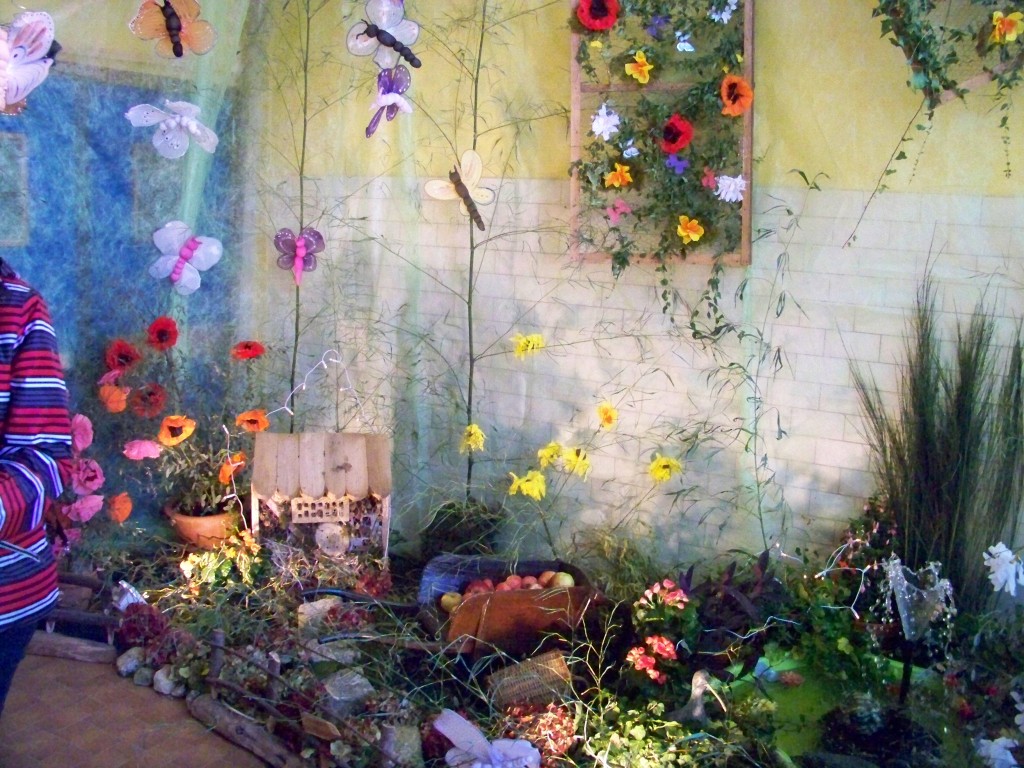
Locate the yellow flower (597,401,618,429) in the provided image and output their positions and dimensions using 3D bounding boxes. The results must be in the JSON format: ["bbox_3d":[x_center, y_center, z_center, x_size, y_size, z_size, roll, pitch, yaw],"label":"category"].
[{"bbox_3d":[0.357,0.114,3.650,0.085,0.103,0.070,-1,5,-18],"label":"yellow flower"}]

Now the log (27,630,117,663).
[{"bbox_3d":[-1.620,0.955,3.550,0.420,0.075,0.080,2,5,14],"label":"log"}]

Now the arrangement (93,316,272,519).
[{"bbox_3d":[-1.380,0.132,4.100,0.680,0.770,0.520,0,12,-12],"label":"arrangement"}]

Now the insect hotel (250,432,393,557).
[{"bbox_3d":[-0.769,0.455,3.950,0.560,0.500,0.260,1,12,-6],"label":"insect hotel"}]

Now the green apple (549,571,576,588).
[{"bbox_3d":[0.178,0.693,3.400,0.077,0.070,0.077,2,11,0],"label":"green apple"}]

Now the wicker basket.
[{"bbox_3d":[0.058,0.929,3.050,0.250,0.130,0.160,-4,13,-27],"label":"wicker basket"}]

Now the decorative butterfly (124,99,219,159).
[{"bbox_3d":[-1.099,-0.821,3.150,0.270,0.120,0.220,2,41,-2],"label":"decorative butterfly"}]

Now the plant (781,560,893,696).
[{"bbox_3d":[1.064,0.801,3.200,0.360,0.430,0.340,1,5,0],"label":"plant"}]

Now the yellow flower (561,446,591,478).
[{"bbox_3d":[0.250,0.310,3.850,0.115,0.120,0.085,2,11,0],"label":"yellow flower"}]

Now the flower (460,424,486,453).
[{"bbox_3d":[-0.162,0.229,4.100,0.105,0.115,0.085,2,11,0],"label":"flower"}]

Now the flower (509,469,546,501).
[{"bbox_3d":[0.060,0.391,3.800,0.140,0.120,0.100,3,12,5],"label":"flower"}]

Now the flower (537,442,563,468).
[{"bbox_3d":[0.138,0.260,3.600,0.095,0.100,0.085,-1,5,-15],"label":"flower"}]

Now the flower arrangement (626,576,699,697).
[{"bbox_3d":[0.479,0.815,3.150,0.225,0.360,0.220,1,5,0],"label":"flower arrangement"}]

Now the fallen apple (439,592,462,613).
[{"bbox_3d":[-0.211,0.750,3.350,0.073,0.067,0.073,1,5,0],"label":"fallen apple"}]

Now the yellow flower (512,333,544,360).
[{"bbox_3d":[0.062,-0.140,3.650,0.118,0.100,0.085,1,5,0],"label":"yellow flower"}]

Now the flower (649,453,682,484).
[{"bbox_3d":[0.566,0.312,3.600,0.122,0.115,0.090,1,5,0],"label":"flower"}]

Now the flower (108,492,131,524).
[{"bbox_3d":[-1.464,0.466,3.650,0.090,0.115,0.085,-1,5,-21],"label":"flower"}]

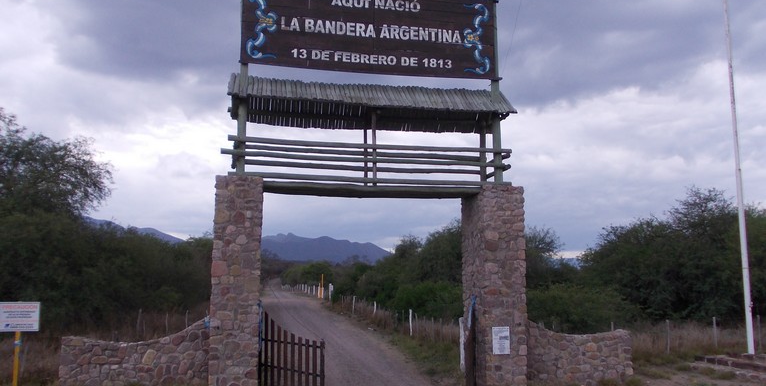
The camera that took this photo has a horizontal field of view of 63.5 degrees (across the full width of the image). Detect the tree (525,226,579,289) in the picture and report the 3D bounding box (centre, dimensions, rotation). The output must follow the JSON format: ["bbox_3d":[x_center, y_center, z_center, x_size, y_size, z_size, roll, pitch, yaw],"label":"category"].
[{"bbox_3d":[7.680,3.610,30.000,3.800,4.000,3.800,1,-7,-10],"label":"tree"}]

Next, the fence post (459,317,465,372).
[{"bbox_3d":[1.357,2.600,10.600,0.100,0.970,0.100,1,-7,-10],"label":"fence post"}]

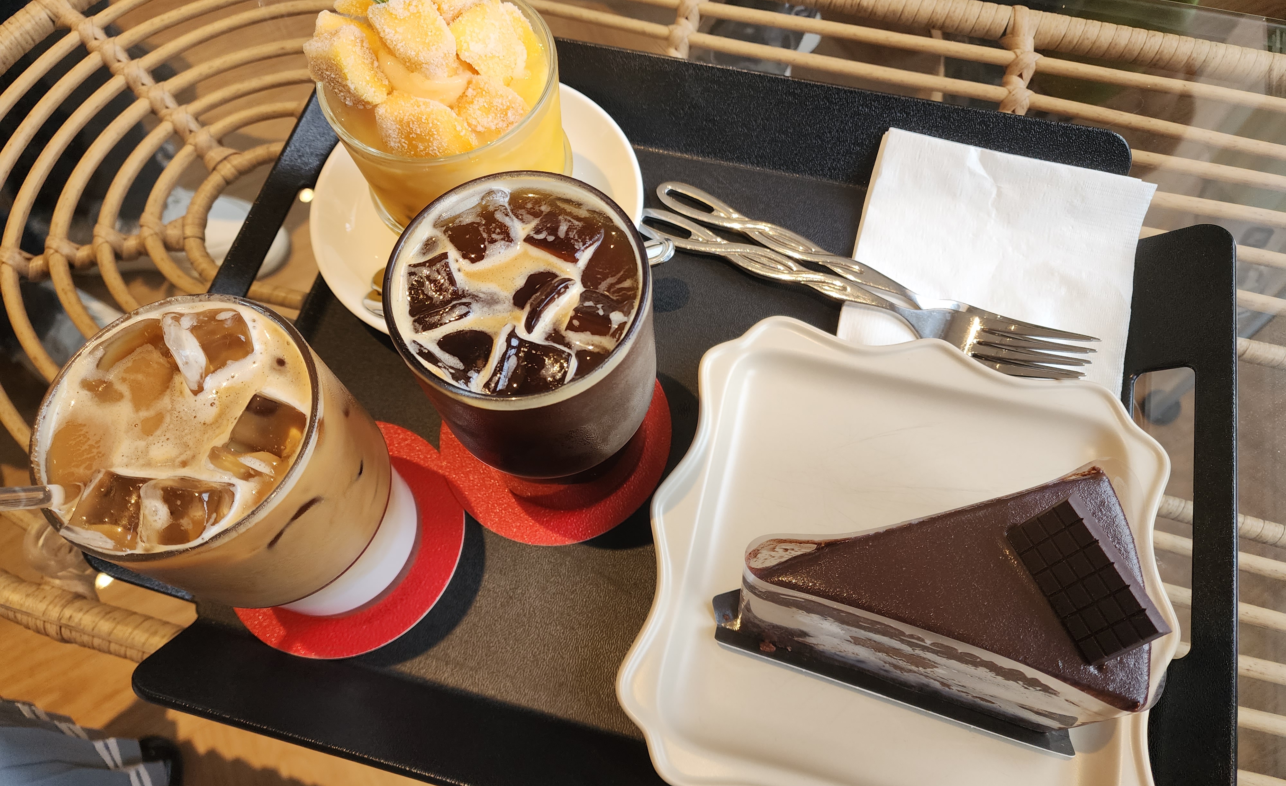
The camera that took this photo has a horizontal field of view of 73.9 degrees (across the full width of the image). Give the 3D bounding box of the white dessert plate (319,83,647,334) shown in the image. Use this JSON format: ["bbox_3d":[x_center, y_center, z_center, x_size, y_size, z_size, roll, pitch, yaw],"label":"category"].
[{"bbox_3d":[-0.075,-0.085,0.397,0.152,0.019,0.152,-1,66,1],"label":"white dessert plate"}]

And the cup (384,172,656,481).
[{"bbox_3d":[-0.035,-0.008,0.303,0.077,0.124,0.077,-1,66,1],"label":"cup"}]

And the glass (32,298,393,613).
[{"bbox_3d":[-0.125,0.032,0.288,0.077,0.124,0.077,-1,66,1],"label":"glass"}]

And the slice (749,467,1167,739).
[{"bbox_3d":[0.092,0.069,0.286,0.119,0.063,0.076,2,66,2],"label":"slice"}]

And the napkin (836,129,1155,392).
[{"bbox_3d":[0.155,-0.051,0.377,0.119,0.010,0.120,13,74,7],"label":"napkin"}]

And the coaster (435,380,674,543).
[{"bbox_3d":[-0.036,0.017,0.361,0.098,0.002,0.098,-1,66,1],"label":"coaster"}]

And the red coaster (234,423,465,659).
[{"bbox_3d":[-0.120,0.057,0.346,0.098,0.002,0.098,-1,66,1],"label":"red coaster"}]

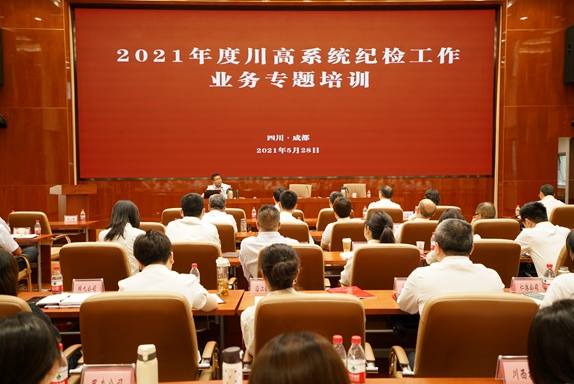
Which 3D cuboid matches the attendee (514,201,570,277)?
[{"bbox_3d":[2.150,0.713,4.695,0.500,1.250,0.780,-1,3,-12],"label":"attendee"}]

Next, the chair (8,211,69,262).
[{"bbox_3d":[-3.000,0.707,6.840,0.600,0.970,0.620,0,3,3],"label":"chair"}]

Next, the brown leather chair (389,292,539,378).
[{"bbox_3d":[0.830,0.930,2.793,0.650,0.980,0.630,0,2,0],"label":"brown leather chair"}]

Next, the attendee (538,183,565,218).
[{"bbox_3d":[3.331,0.512,7.208,0.500,1.230,0.780,-1,3,-6],"label":"attendee"}]

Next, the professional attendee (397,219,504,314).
[{"bbox_3d":[0.800,0.753,2.880,0.530,1.270,0.760,0,3,-3],"label":"professional attendee"}]

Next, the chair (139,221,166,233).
[{"bbox_3d":[-1.357,0.757,5.500,0.630,1.000,0.640,0,3,-1],"label":"chair"}]

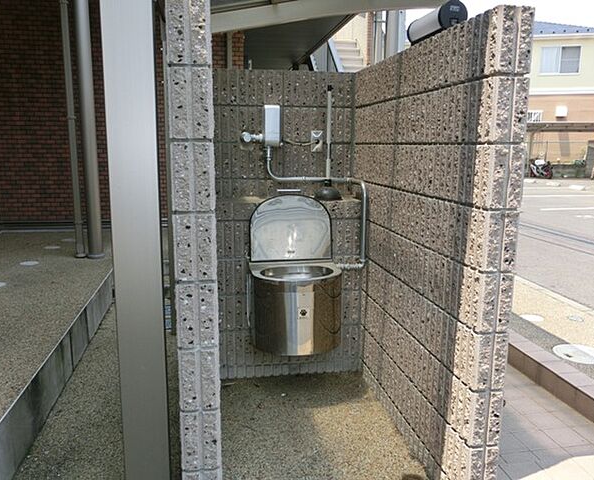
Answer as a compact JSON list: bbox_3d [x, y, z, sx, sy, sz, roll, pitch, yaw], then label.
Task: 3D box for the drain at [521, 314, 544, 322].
[{"bbox_3d":[1.668,0.566,3.669,0.170,0.020,0.170,-1,11,-10],"label":"drain"}]

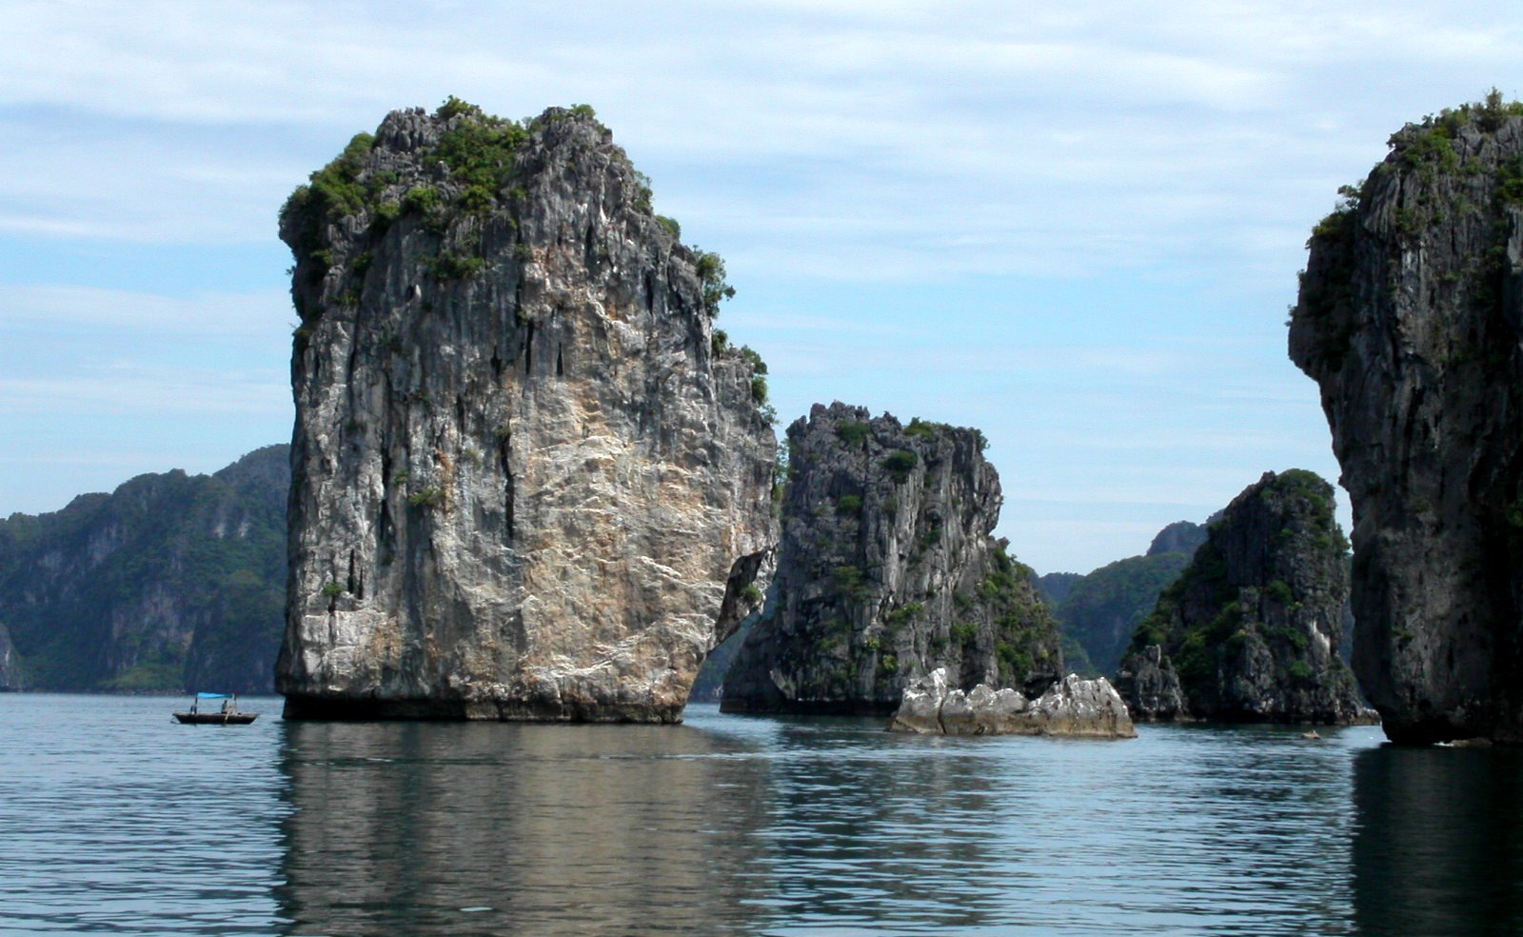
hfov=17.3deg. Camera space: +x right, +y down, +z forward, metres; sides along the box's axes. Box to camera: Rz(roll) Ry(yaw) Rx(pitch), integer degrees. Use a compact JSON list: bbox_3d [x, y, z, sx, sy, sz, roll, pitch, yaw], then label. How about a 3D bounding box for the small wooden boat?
[{"bbox_3d":[-33.696,14.892,310.000,5.350,2.000,1.550,1,-3,0],"label":"small wooden boat"}]

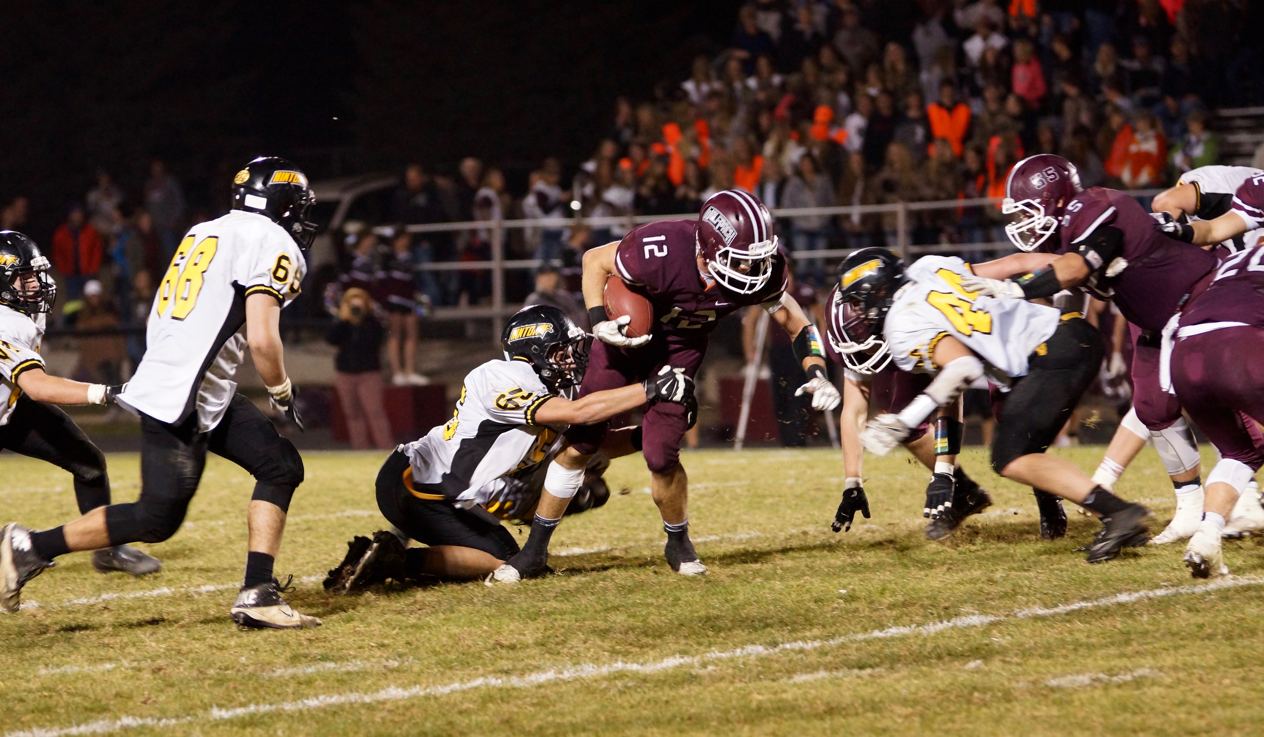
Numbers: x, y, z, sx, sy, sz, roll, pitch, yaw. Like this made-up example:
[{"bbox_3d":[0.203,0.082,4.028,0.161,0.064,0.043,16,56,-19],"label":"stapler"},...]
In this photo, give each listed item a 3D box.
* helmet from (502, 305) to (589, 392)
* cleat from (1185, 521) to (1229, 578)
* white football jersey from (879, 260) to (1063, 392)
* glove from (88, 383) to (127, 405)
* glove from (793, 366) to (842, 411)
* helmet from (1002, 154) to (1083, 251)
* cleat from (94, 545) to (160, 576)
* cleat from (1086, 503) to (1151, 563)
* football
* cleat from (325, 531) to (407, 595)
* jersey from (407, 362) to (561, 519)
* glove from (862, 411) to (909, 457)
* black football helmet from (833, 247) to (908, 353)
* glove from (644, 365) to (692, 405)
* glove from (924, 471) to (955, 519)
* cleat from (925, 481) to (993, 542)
[{"bbox_3d":[-0.334,-0.080,28.500,0.335,0.300,0.250,10,3,19],"label":"helmet"},{"bbox_3d":[2.274,0.716,29.200,0.110,0.160,0.300,0,-3,28],"label":"cleat"},{"bbox_3d":[1.352,-0.184,29.300,0.720,0.380,0.520,16,41,16],"label":"white football jersey"},{"bbox_3d":[-2.067,0.106,29.200,0.190,0.100,0.080,2,-24,-6],"label":"glove"},{"bbox_3d":[0.712,0.079,28.200,0.160,0.180,0.100,17,-37,-9],"label":"glove"},{"bbox_3d":[1.550,-0.648,28.094,0.345,0.306,0.245,-18,3,-17],"label":"helmet"},{"bbox_3d":[-2.083,0.786,30.400,0.300,0.130,0.105,2,1,15],"label":"cleat"},{"bbox_3d":[1.992,0.676,30.200,0.305,0.140,0.110,-27,0,-3],"label":"cleat"},{"bbox_3d":[-0.011,-0.238,28.200,0.170,0.280,0.170,-26,-11,6],"label":"football"},{"bbox_3d":[-1.039,0.759,28.900,0.140,0.300,0.110,29,0,-45],"label":"cleat"},{"bbox_3d":[-0.532,0.262,27.500,0.480,0.580,0.560,44,0,3],"label":"jersey"},{"bbox_3d":[1.036,0.271,30.200,0.200,0.140,0.090,-30,-36,0],"label":"glove"},{"bbox_3d":[0.921,-0.301,28.794,0.341,0.303,0.242,-32,6,-18],"label":"black football helmet"},{"bbox_3d":[0.142,0.065,28.600,0.190,0.150,0.100,-3,-5,-12],"label":"glove"},{"bbox_3d":[1.260,0.522,30.200,0.115,0.200,0.075,12,-6,-4],"label":"glove"},{"bbox_3d":[1.329,0.587,30.200,0.300,0.125,0.108,-29,0,-6],"label":"cleat"}]

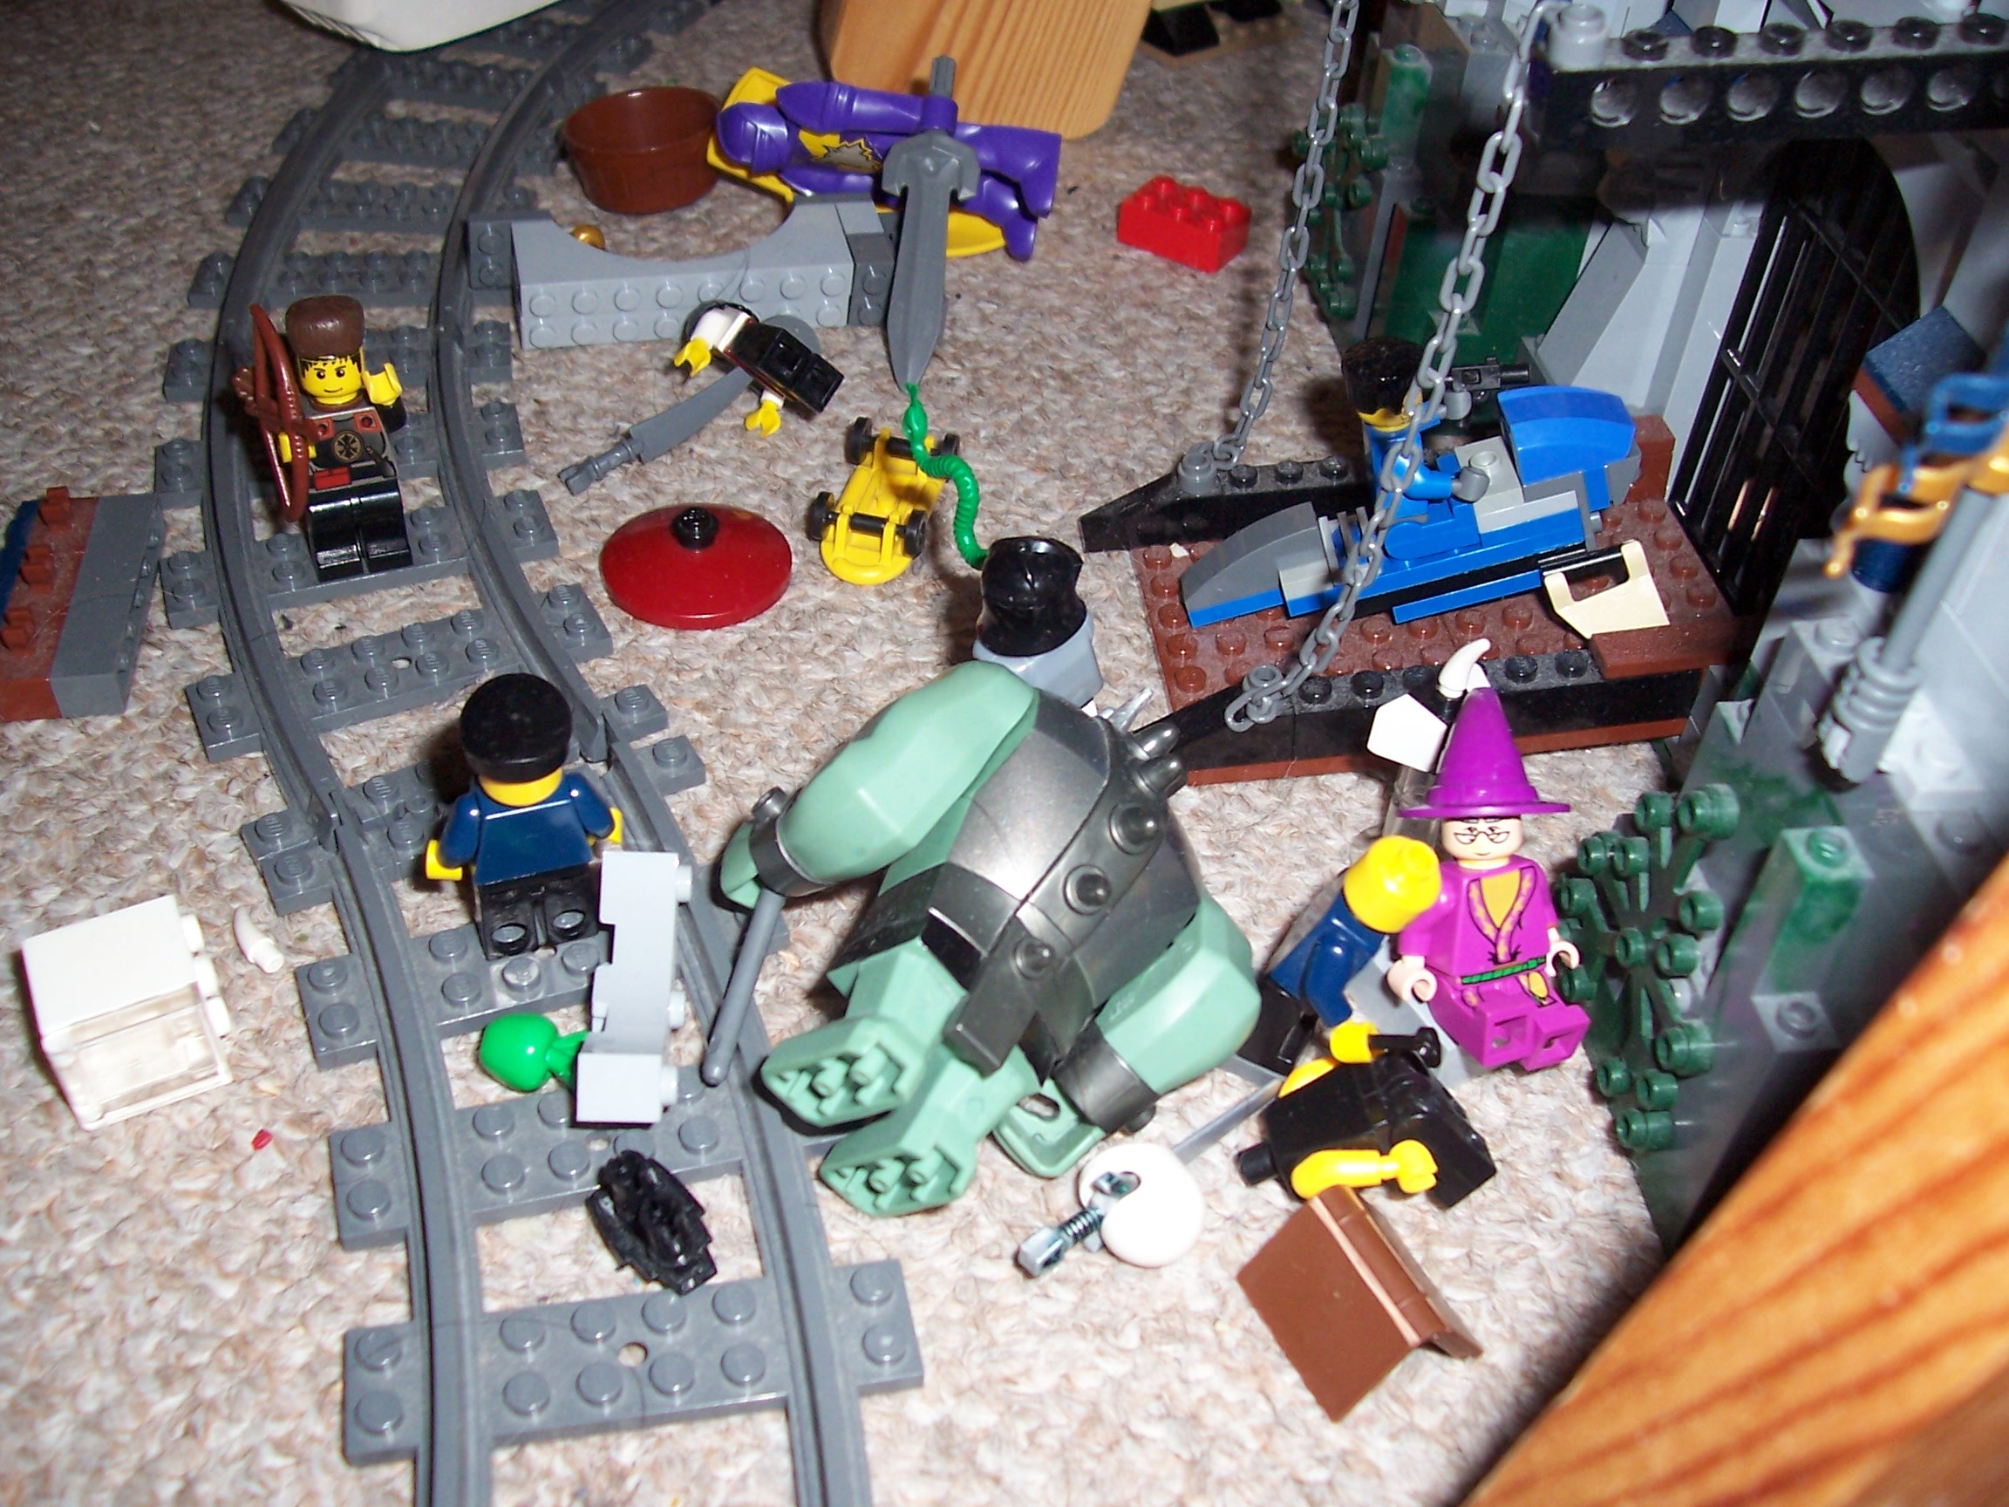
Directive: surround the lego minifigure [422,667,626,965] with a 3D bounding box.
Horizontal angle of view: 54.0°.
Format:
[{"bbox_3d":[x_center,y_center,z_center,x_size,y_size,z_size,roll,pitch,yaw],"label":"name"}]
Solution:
[{"bbox_3d":[-0.063,0.008,0.259,0.026,0.043,0.015,-10,45,-18],"label":"lego minifigure"}]

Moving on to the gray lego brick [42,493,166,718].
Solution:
[{"bbox_3d":[-0.145,-0.025,0.321,0.011,0.008,0.048,-6,43,-10],"label":"gray lego brick"}]

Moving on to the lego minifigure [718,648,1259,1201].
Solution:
[{"bbox_3d":[0.000,0.023,0.249,0.055,0.048,0.063,44,49,-16],"label":"lego minifigure"}]

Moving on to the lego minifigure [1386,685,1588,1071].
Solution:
[{"bbox_3d":[0.063,0.016,0.259,0.025,0.047,0.024,-10,20,-15],"label":"lego minifigure"}]

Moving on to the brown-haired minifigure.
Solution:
[{"bbox_3d":[-0.107,-0.047,0.315,0.029,0.046,0.016,-11,45,-20],"label":"brown-haired minifigure"}]

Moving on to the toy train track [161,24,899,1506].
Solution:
[{"bbox_3d":[-0.101,-0.056,0.358,0.103,0.009,0.416,-6,43,-11],"label":"toy train track"}]

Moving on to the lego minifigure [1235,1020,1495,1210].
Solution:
[{"bbox_3d":[0.046,0.046,0.248,0.031,0.019,0.022,-27,16,15],"label":"lego minifigure"}]

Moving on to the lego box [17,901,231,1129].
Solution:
[{"bbox_3d":[-0.113,0.032,0.255,0.020,0.016,0.016,-18,47,-22],"label":"lego box"}]

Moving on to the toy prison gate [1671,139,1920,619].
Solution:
[{"bbox_3d":[0.125,-0.058,0.307,0.006,0.080,0.047,-2,43,-6],"label":"toy prison gate"}]

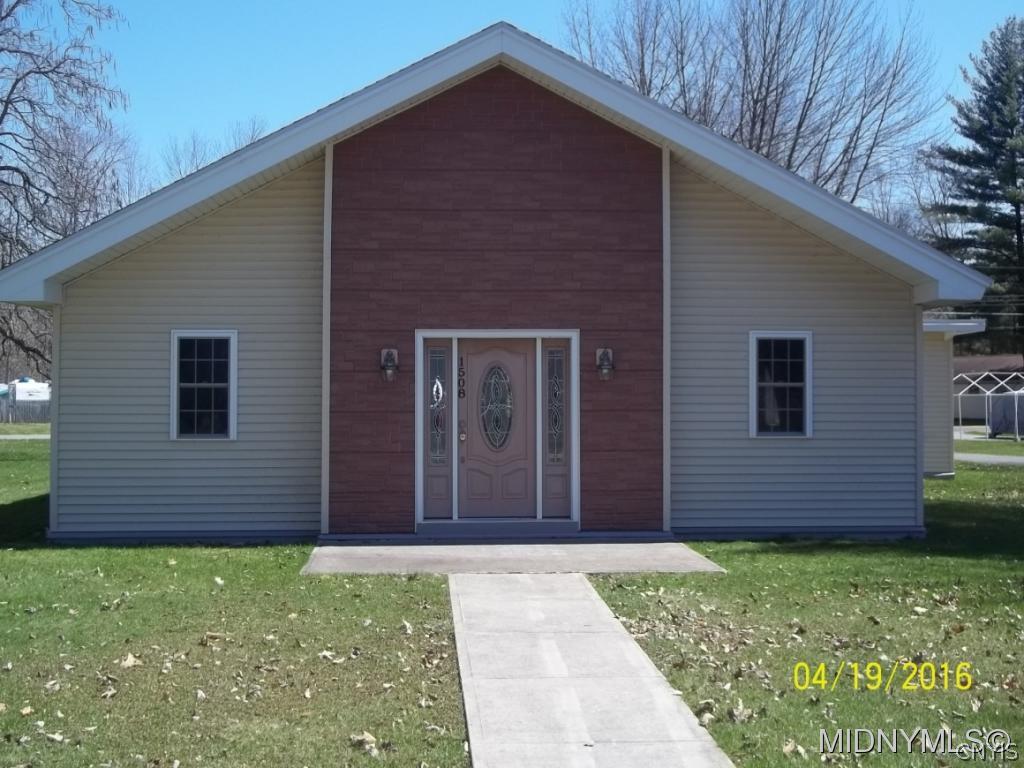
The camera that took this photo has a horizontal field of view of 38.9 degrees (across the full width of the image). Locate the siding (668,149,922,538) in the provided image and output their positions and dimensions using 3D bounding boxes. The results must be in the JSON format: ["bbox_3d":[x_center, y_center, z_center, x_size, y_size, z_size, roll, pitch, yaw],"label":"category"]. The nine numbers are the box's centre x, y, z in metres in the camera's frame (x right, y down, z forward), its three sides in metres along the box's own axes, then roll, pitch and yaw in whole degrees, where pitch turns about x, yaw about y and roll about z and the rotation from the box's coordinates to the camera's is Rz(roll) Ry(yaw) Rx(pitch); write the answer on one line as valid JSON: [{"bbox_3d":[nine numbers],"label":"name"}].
[{"bbox_3d":[3.265,-0.422,16.798,2.961,4.281,0.150,0,0,-4],"label":"siding"}]

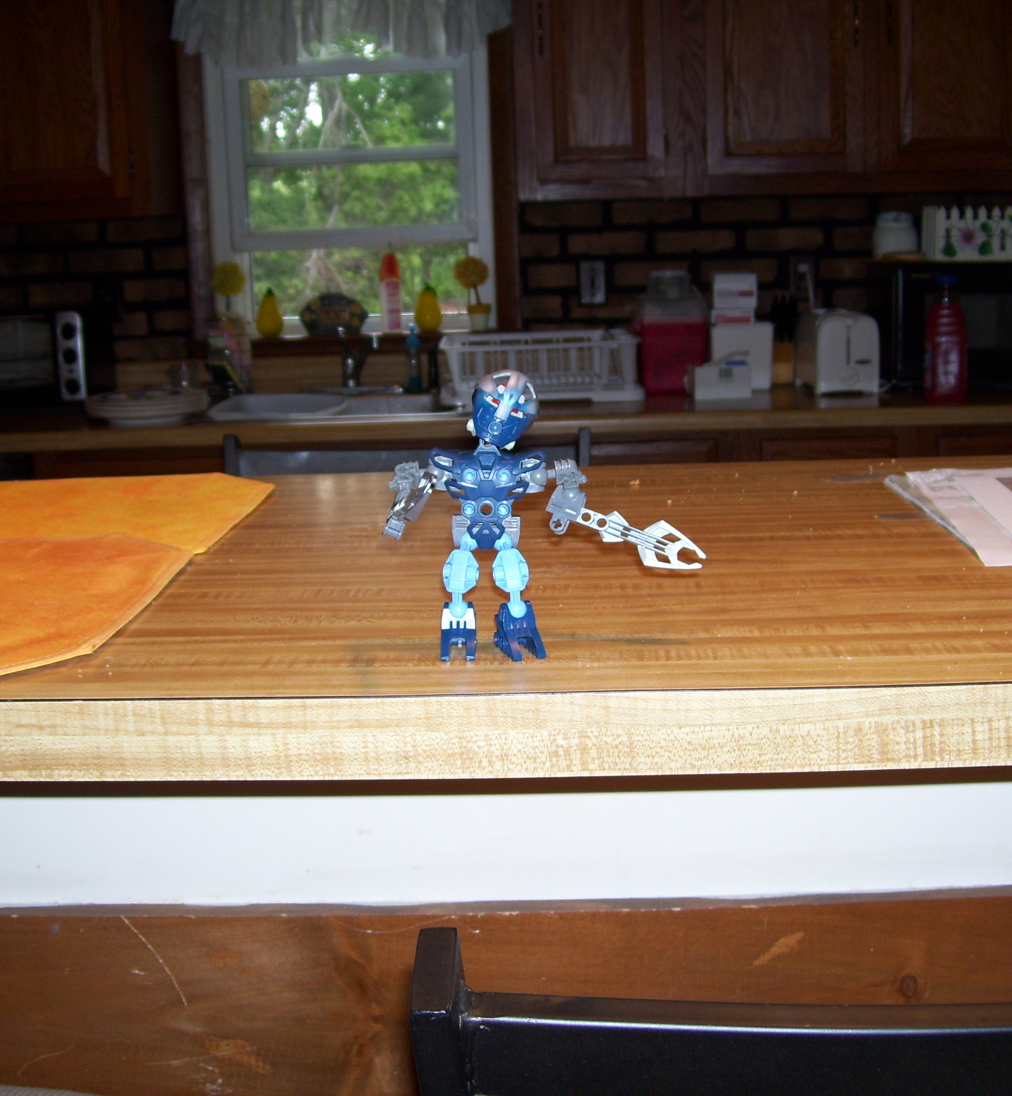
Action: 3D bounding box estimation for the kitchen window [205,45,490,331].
[{"bbox_3d":[-0.402,-0.963,3.848,0.745,0.870,0.100,-2,12,1],"label":"kitchen window"}]

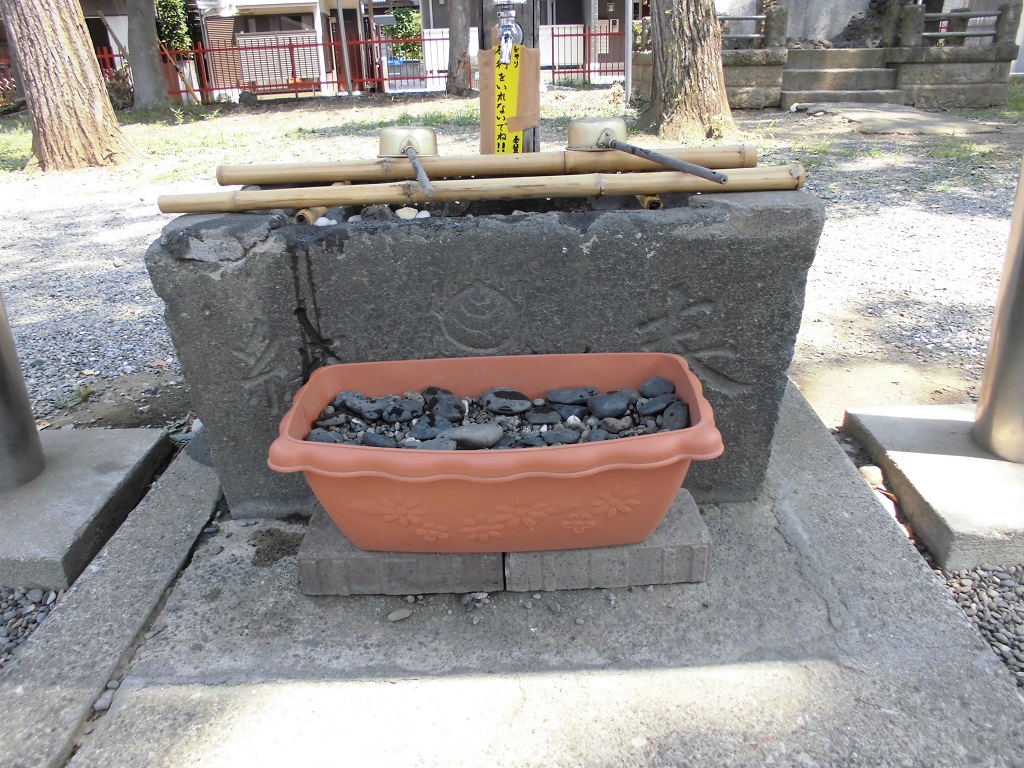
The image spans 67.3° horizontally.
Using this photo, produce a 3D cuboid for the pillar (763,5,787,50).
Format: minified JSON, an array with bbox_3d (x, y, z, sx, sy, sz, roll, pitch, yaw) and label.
[{"bbox_3d":[3.012,-4.129,8.898,0.256,0.451,0.250,-1,25,1],"label":"pillar"}]

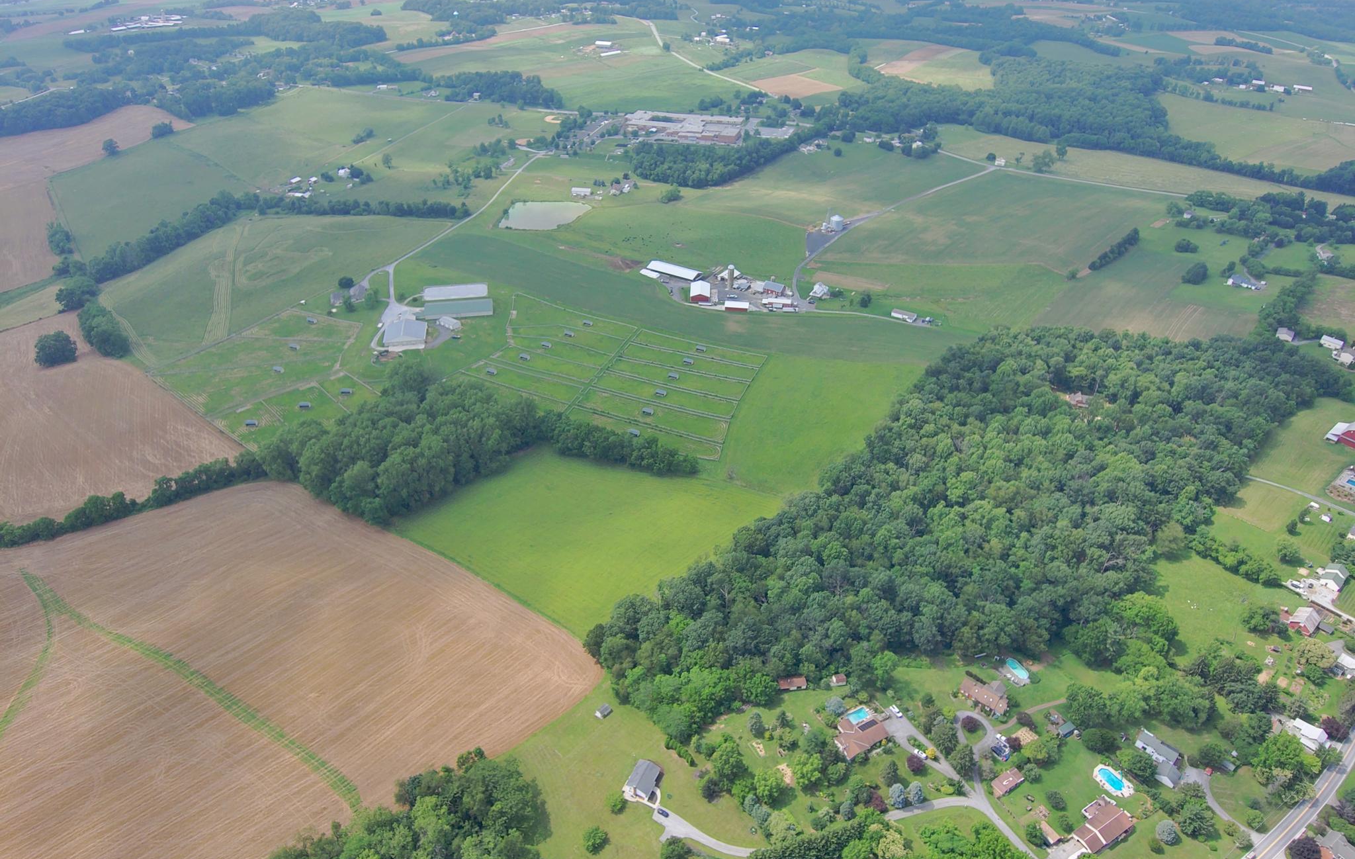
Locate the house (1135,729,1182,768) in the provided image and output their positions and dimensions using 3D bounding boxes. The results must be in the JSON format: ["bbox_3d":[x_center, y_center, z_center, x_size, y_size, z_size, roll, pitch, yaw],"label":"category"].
[{"bbox_3d":[189.540,125.650,324.010,7.640,6.400,13.540,-25,41,-31],"label":"house"}]

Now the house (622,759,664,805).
[{"bbox_3d":[-12.760,133.580,313.760,9.450,6.000,12.630,14,37,20],"label":"house"}]

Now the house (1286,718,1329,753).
[{"bbox_3d":[252.340,122.320,327.870,8.760,7.200,11.480,-25,42,-32],"label":"house"}]

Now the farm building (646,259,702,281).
[{"bbox_3d":[-1.530,-137.160,710.980,48.000,6.200,16.730,21,40,28],"label":"farm building"}]

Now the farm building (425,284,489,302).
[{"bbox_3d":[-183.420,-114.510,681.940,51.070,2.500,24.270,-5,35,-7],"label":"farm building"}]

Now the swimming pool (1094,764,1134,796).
[{"bbox_3d":[167.580,134.830,315.520,9.310,0.900,13.170,-19,38,-25],"label":"swimming pool"}]

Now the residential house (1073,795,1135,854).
[{"bbox_3d":[154.290,144.430,297.690,22.710,5.200,8.940,-19,38,-25],"label":"residential house"}]

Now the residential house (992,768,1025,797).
[{"bbox_3d":[129.220,138.260,322.370,13.200,4.500,6.200,-19,38,-25],"label":"residential house"}]

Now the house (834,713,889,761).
[{"bbox_3d":[73.110,122.410,329.900,20.680,5.800,13.790,-18,38,-24],"label":"house"}]

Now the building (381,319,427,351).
[{"bbox_3d":[-202.850,-71.110,613.890,30.010,7.500,30.850,-5,35,-7],"label":"building"}]

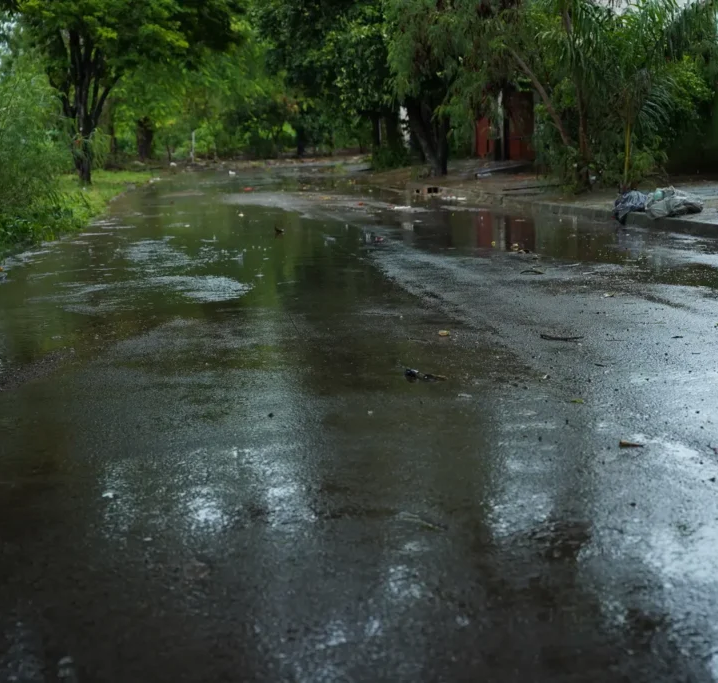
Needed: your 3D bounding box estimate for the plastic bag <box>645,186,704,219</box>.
[{"bbox_3d":[3.930,-1.732,16.300,0.660,0.360,0.500,1,10,15],"label":"plastic bag"}]

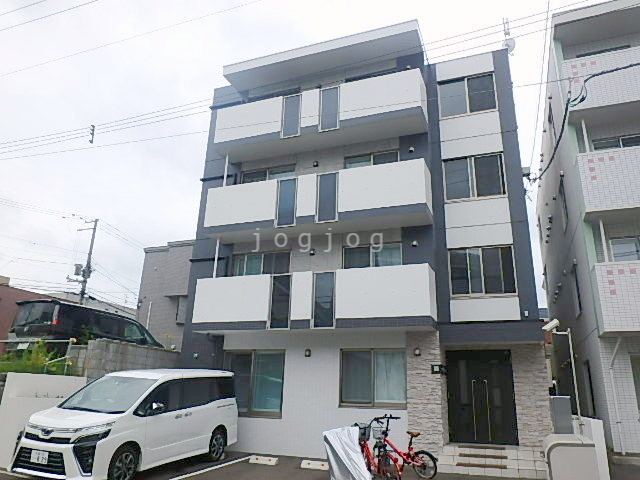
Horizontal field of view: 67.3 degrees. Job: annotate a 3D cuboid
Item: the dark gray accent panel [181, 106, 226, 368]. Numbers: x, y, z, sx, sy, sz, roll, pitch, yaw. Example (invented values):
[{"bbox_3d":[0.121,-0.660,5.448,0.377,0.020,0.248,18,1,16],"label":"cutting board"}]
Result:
[{"bbox_3d":[-3.091,0.242,13.792,0.856,9.858,0.418,-5,-20,20],"label":"dark gray accent panel"}]

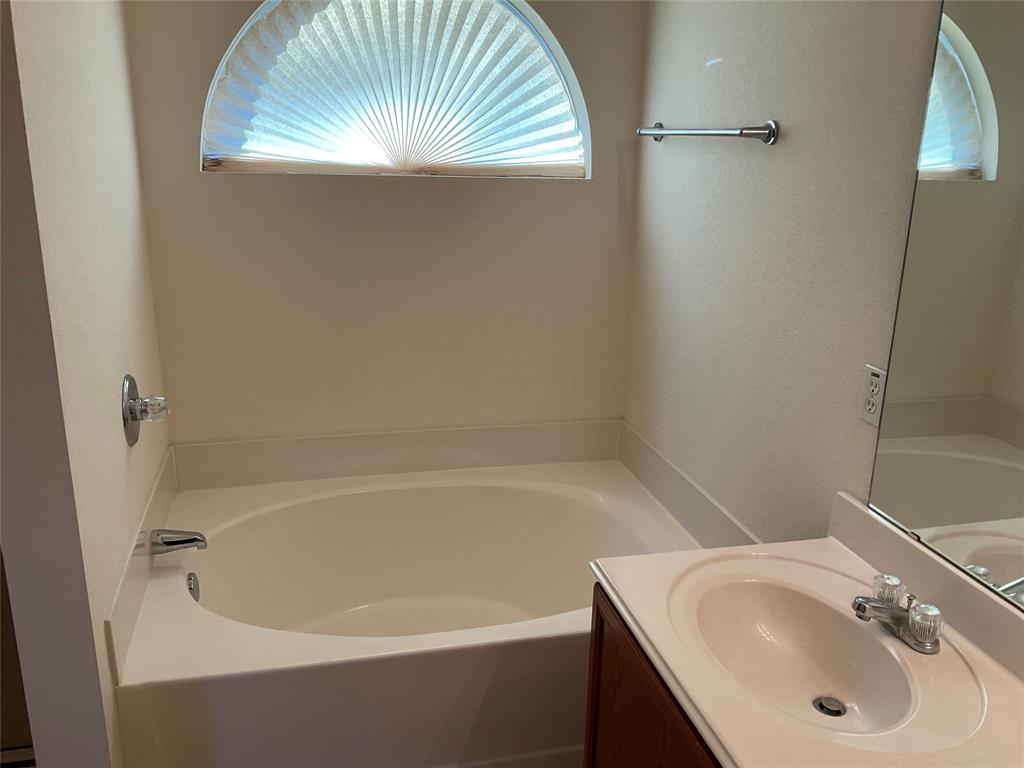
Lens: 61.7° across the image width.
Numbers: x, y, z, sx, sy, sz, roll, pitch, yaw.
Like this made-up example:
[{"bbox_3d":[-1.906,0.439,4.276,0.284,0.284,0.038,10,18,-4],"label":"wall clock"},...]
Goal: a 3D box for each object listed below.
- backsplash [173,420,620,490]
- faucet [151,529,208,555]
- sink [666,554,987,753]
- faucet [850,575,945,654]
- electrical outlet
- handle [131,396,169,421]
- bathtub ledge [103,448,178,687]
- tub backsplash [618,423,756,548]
[{"bbox_3d":[-0.343,0.234,2.911,1.524,0.157,0.014,-3,17,-14],"label":"backsplash"},{"bbox_3d":[-0.876,0.410,2.254,0.142,0.060,0.055,-3,17,-14],"label":"faucet"},{"bbox_3d":[0.525,0.499,1.506,0.487,0.140,0.582,-3,17,-14],"label":"sink"},{"bbox_3d":[0.655,0.397,1.487,0.143,0.080,0.157,-3,17,-14],"label":"faucet"},{"bbox_3d":[0.717,0.024,1.707,0.007,0.113,0.070,-3,17,-14],"label":"electrical outlet"},{"bbox_3d":[-0.898,0.063,2.129,0.092,0.065,0.064,-3,17,-14],"label":"handle"},{"bbox_3d":[-0.956,0.414,2.265,0.014,0.157,1.026,-3,17,-14],"label":"bathtub ledge"},{"bbox_3d":[0.510,0.345,2.618,0.014,0.157,1.026,-3,17,-14],"label":"tub backsplash"}]

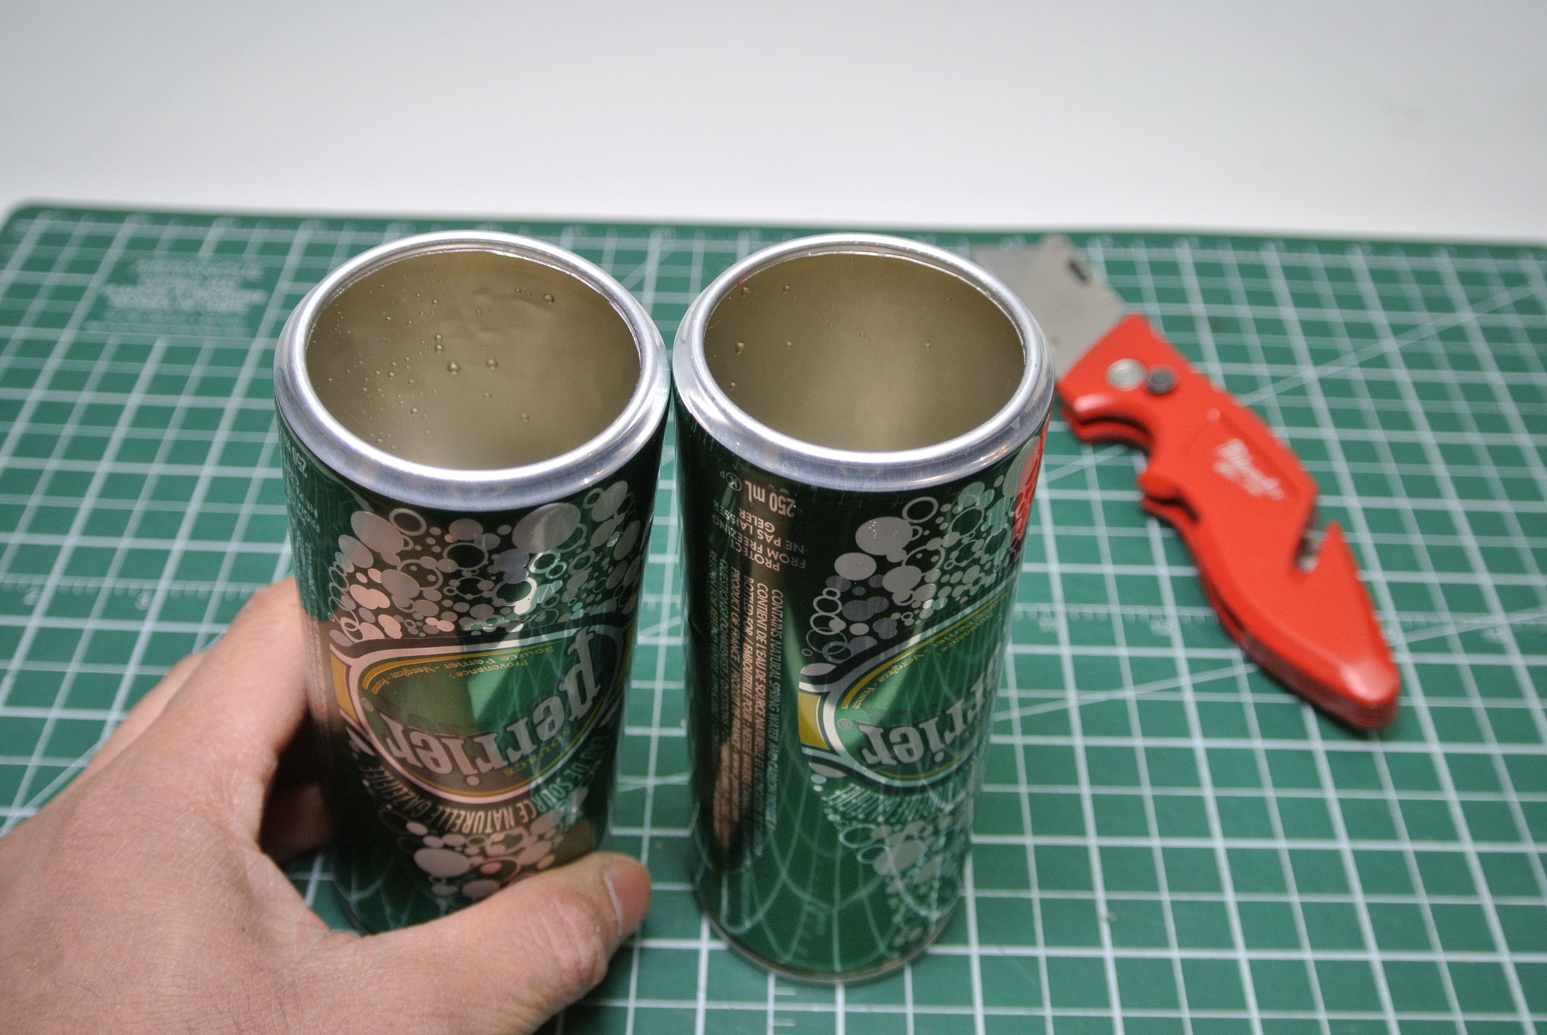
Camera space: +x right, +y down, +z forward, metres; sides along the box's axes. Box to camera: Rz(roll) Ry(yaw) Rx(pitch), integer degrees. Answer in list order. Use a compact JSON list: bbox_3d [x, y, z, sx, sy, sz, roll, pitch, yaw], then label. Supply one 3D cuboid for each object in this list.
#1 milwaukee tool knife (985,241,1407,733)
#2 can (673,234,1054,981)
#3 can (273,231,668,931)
[{"bbox_3d":[0.099,-0.019,0.411,0.040,0.017,0.181,-14,46,-16],"label":"milwaukee tool knife"},{"bbox_3d":[0.011,0.021,0.284,0.053,0.132,0.053,1,44,-1],"label":"can"},{"bbox_3d":[-0.051,0.020,0.280,0.053,0.132,0.053,6,47,-6],"label":"can"}]

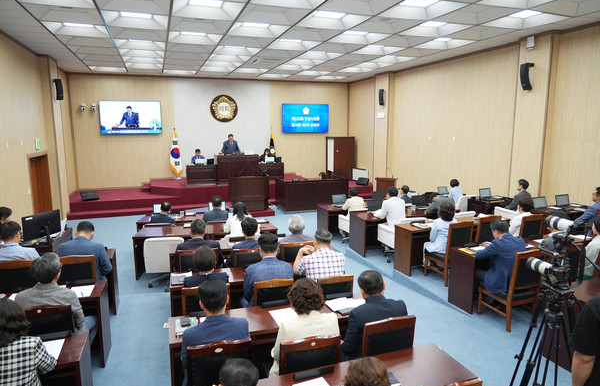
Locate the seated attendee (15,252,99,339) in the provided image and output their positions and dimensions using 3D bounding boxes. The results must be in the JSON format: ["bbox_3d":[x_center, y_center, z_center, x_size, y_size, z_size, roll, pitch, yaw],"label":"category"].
[{"bbox_3d":[-2.129,1.149,3.548,0.560,1.260,0.800,-2,9,-11],"label":"seated attendee"}]

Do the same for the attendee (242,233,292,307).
[{"bbox_3d":[-0.346,1.005,4.111,0.500,1.314,0.780,-3,9,-15],"label":"attendee"}]

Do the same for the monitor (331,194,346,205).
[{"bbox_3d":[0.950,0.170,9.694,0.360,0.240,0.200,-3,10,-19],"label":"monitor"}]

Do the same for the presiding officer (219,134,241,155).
[{"bbox_3d":[-2.438,-1.243,14.339,0.550,1.680,0.400,-3,9,-19],"label":"presiding officer"}]

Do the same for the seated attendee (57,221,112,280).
[{"bbox_3d":[-2.543,0.962,4.873,0.560,1.250,0.780,-3,9,-13],"label":"seated attendee"}]

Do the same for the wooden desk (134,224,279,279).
[{"bbox_3d":[-1.646,1.010,7.228,2.420,0.740,0.700,-2,9,-13],"label":"wooden desk"}]

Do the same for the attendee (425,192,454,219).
[{"bbox_3d":[2.832,0.575,8.122,0.560,1.150,0.850,-5,10,-28],"label":"attendee"}]

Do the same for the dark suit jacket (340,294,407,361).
[{"bbox_3d":[0.532,1.050,3.145,0.520,0.630,0.420,-3,9,-16],"label":"dark suit jacket"}]

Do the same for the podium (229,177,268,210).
[{"bbox_3d":[-1.708,0.009,13.385,1.220,1.140,0.680,-3,10,-19],"label":"podium"}]

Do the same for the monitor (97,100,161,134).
[{"bbox_3d":[-6.397,-2.855,15.202,2.160,1.230,0.090,-3,10,-19],"label":"monitor"}]

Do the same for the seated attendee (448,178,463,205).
[{"bbox_3d":[3.985,0.276,10.545,0.480,1.270,0.720,-4,10,-24],"label":"seated attendee"}]

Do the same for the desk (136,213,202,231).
[{"bbox_3d":[-2.674,0.891,8.483,1.250,0.750,0.780,-2,9,-9],"label":"desk"}]

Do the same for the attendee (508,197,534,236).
[{"bbox_3d":[3.699,0.688,6.743,0.500,1.230,0.750,-3,10,-19],"label":"attendee"}]

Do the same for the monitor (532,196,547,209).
[{"bbox_3d":[4.376,0.197,7.300,0.360,0.250,0.080,-5,10,-28],"label":"monitor"}]

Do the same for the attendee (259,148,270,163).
[{"bbox_3d":[-1.247,-1.126,15.489,0.480,1.230,0.700,-3,10,-19],"label":"attendee"}]

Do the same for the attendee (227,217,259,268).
[{"bbox_3d":[-0.659,0.918,5.280,0.520,1.270,0.720,-3,10,-19],"label":"attendee"}]

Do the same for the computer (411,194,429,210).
[{"bbox_3d":[2.757,0.206,8.993,0.360,0.240,0.290,-3,10,-19],"label":"computer"}]

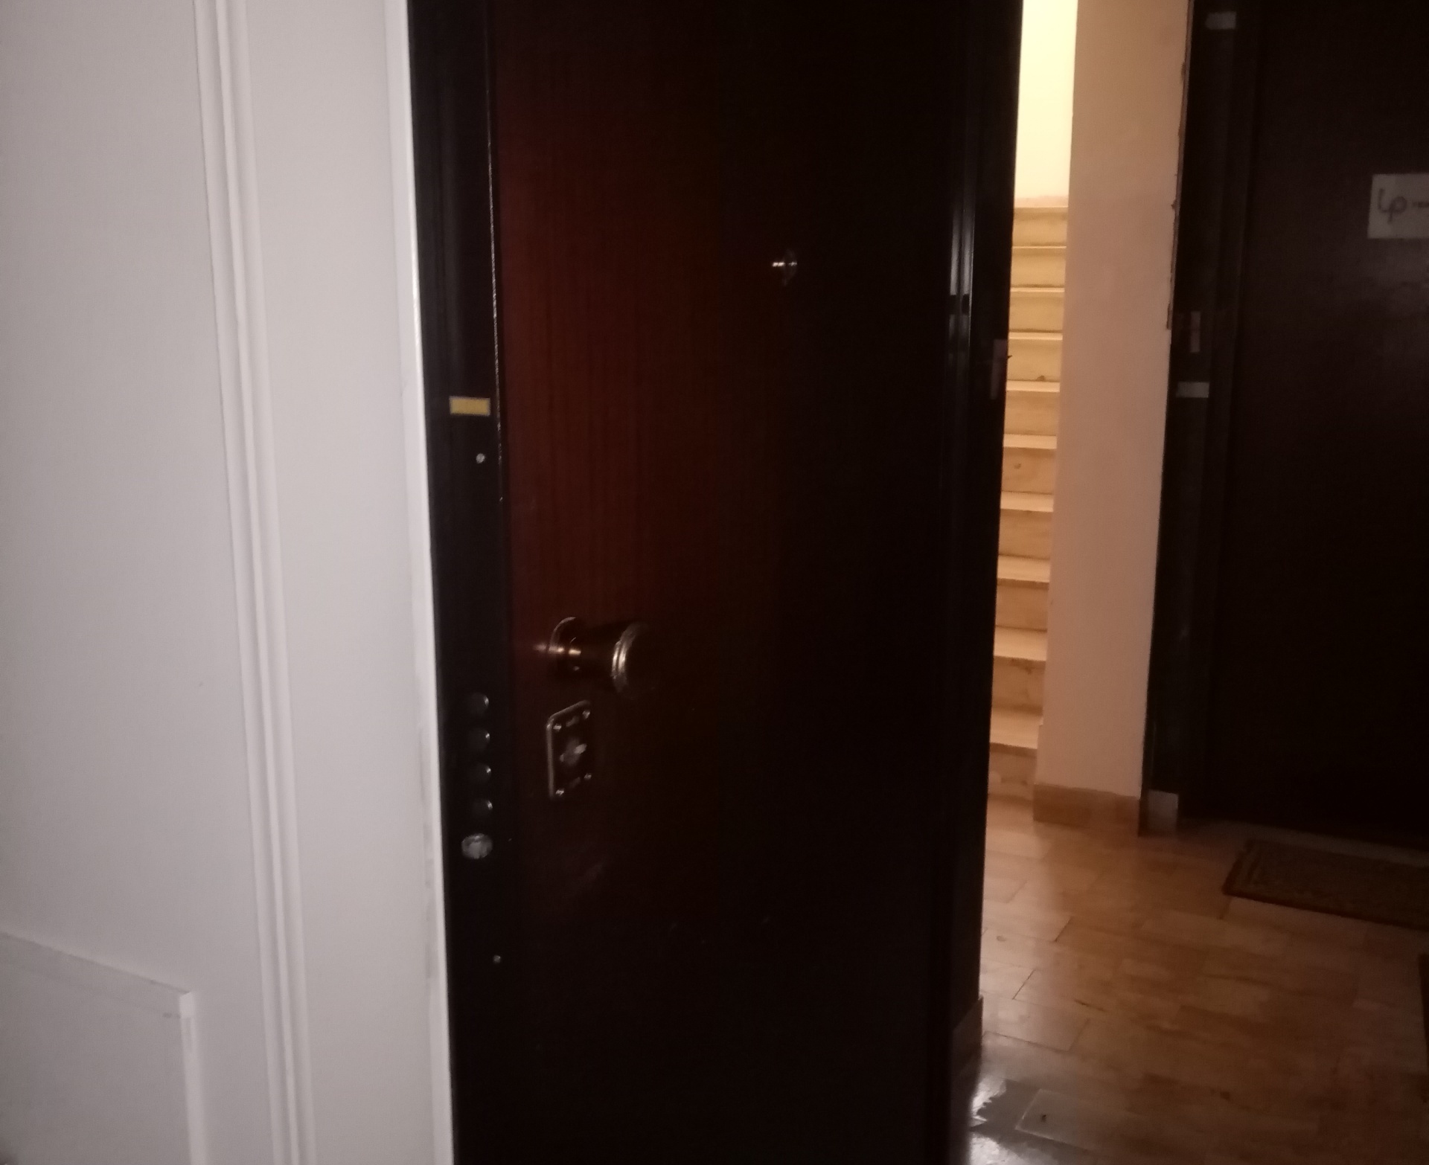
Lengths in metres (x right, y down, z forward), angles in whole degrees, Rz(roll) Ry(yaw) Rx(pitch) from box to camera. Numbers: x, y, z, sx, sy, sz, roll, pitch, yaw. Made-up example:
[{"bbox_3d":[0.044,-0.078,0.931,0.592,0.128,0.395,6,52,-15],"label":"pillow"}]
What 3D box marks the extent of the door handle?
[{"bbox_3d":[-0.088,0.056,1.129,0.065,0.061,0.061,7,13,29],"label":"door handle"}]

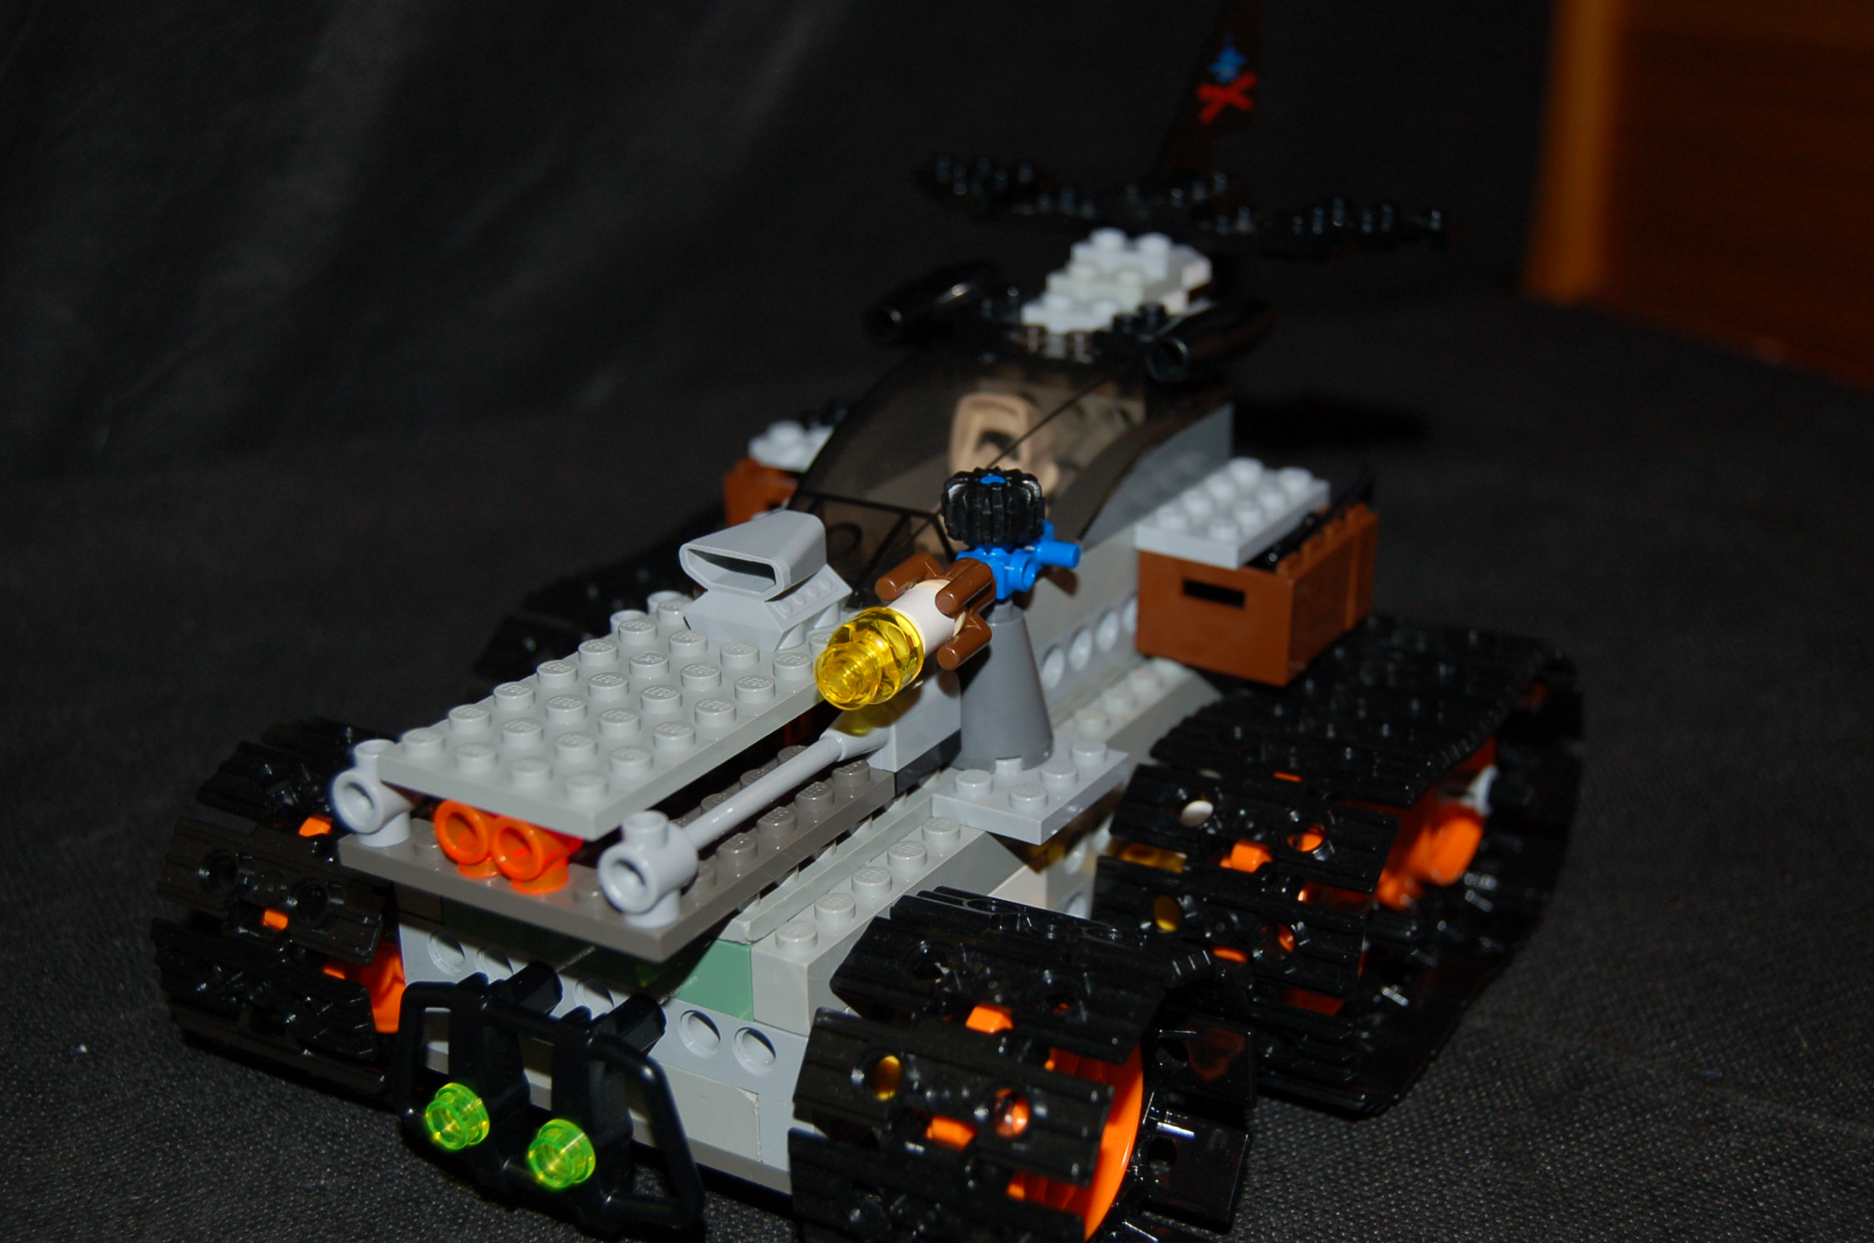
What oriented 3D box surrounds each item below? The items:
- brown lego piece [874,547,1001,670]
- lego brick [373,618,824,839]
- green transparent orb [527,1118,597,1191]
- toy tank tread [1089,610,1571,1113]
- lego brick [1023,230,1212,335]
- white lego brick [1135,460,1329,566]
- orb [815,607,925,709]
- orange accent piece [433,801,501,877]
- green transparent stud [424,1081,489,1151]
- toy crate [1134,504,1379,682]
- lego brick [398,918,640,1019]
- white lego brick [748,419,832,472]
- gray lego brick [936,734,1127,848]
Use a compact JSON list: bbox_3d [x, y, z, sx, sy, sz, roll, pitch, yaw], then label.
[{"bbox_3d":[0.000,-0.001,0.312,0.012,0.012,0.011,12,31,30],"label":"brown lego piece"},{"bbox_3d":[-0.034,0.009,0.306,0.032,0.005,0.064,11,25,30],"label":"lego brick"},{"bbox_3d":[-0.044,0.062,0.292,0.008,0.008,0.004,11,25,30],"label":"green transparent orb"},{"bbox_3d":[0.063,0.033,0.373,0.039,0.047,0.092,12,25,30],"label":"toy tank tread"},{"bbox_3d":[0.028,-0.054,0.392,0.016,0.012,0.033,12,25,30],"label":"lego brick"},{"bbox_3d":[0.043,-0.017,0.366,0.016,0.005,0.032,11,25,30],"label":"white lego brick"},{"bbox_3d":[-0.008,0.005,0.301,0.010,0.010,0.012,11,25,30],"label":"orb"},{"bbox_3d":[-0.052,0.024,0.289,0.008,0.010,0.009,11,25,30],"label":"orange accent piece"},{"bbox_3d":[-0.058,0.059,0.300,0.008,0.008,0.004,12,25,30],"label":"green transparent stud"},{"bbox_3d":[0.048,-0.005,0.369,0.024,0.016,0.032,12,25,30],"label":"toy crate"},{"bbox_3d":[-0.040,0.046,0.309,0.064,0.011,0.008,11,25,30],"label":"lego brick"},{"bbox_3d":[-0.020,-0.027,0.398,0.017,0.005,0.015,11,25,30],"label":"white lego brick"},{"bbox_3d":[0.012,0.021,0.326,0.016,0.005,0.024,12,25,30],"label":"gray lego brick"}]

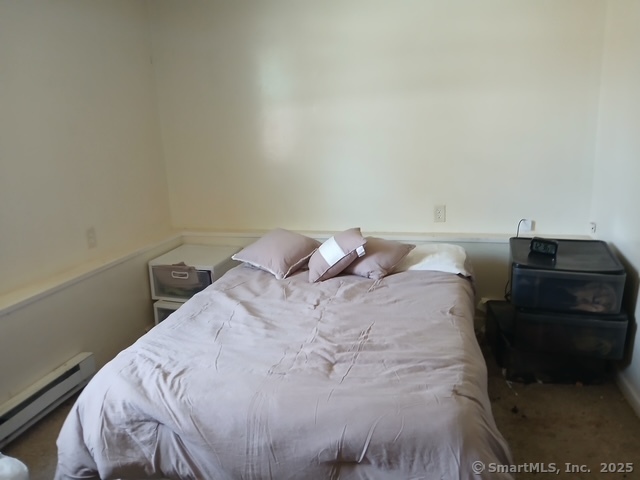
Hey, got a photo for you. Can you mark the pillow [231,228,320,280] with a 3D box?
[{"bbox_3d":[-0.257,0.071,2.953,0.410,0.140,0.410,17,39,36],"label":"pillow"}]

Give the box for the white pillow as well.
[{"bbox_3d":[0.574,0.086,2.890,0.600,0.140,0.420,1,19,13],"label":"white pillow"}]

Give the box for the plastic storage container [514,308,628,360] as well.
[{"bbox_3d":[1.326,0.389,2.644,0.500,0.214,0.620,3,14,21],"label":"plastic storage container"}]

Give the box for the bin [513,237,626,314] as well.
[{"bbox_3d":[1.297,0.179,2.600,0.500,0.218,0.620,3,14,21],"label":"bin"}]

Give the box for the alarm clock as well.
[{"bbox_3d":[1.202,0.035,2.593,0.128,0.072,0.045,7,16,36],"label":"alarm clock"}]

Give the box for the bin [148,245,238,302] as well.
[{"bbox_3d":[-0.812,0.223,3.254,0.470,0.256,0.460,2,13,17],"label":"bin"}]

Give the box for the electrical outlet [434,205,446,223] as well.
[{"bbox_3d":[0.805,-0.175,3.212,0.074,0.117,0.010,1,13,13],"label":"electrical outlet"}]

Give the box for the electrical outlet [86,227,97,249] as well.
[{"bbox_3d":[-1.329,-0.012,2.802,0.010,0.119,0.074,1,13,13],"label":"electrical outlet"}]

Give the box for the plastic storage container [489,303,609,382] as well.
[{"bbox_3d":[1.293,0.577,2.801,0.500,0.218,0.600,1,13,13],"label":"plastic storage container"}]

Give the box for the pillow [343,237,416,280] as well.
[{"bbox_3d":[0.293,0.098,2.856,0.410,0.140,0.410,10,33,41],"label":"pillow"}]

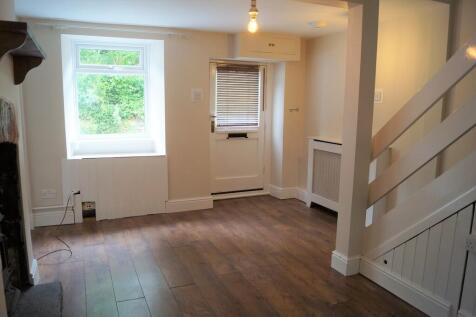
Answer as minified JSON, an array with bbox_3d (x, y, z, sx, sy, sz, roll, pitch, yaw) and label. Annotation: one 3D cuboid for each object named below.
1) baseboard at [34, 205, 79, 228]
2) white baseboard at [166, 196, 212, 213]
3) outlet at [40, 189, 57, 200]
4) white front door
[{"bbox_3d":[-2.048,0.643,4.005,0.455,0.210,0.025,-3,10,-22],"label":"baseboard"},{"bbox_3d":[-0.620,0.596,4.574,0.630,0.151,0.025,-3,10,-22],"label":"white baseboard"},{"bbox_3d":[-2.097,0.395,3.957,0.157,0.099,0.015,-3,10,-22],"label":"outlet"},{"bbox_3d":[-0.017,-0.406,5.125,0.875,1.810,0.045,-3,10,-22],"label":"white front door"}]

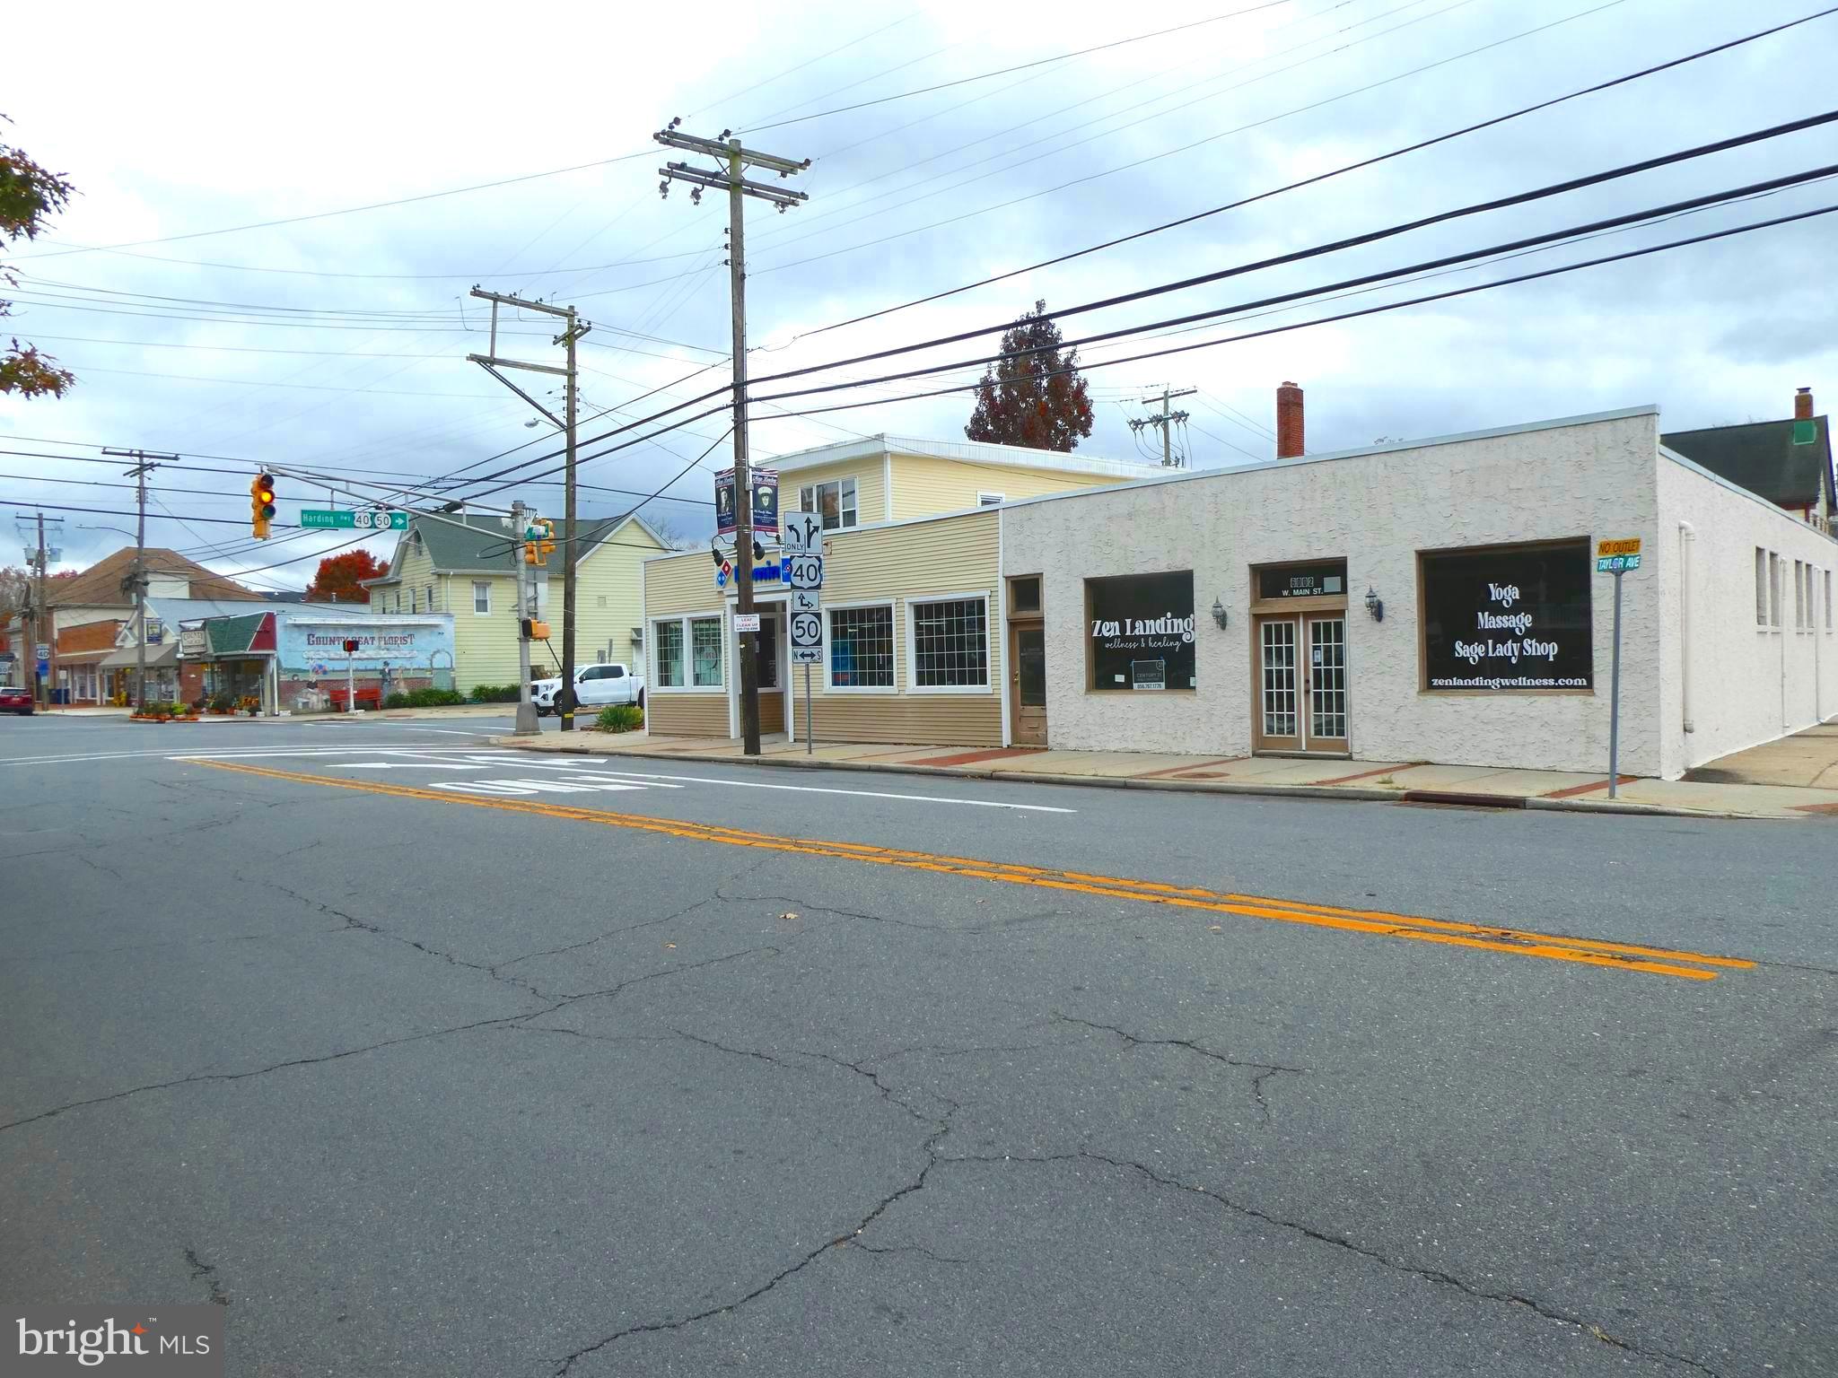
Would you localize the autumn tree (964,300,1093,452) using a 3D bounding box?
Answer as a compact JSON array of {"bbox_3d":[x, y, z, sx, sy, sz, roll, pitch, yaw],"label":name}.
[{"bbox_3d":[3.667,-6.520,44.861,6.300,14.329,6.300,-2,1,-42],"label":"autumn tree"}]

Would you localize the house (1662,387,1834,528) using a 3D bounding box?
[{"bbox_3d":[27.630,-5.193,47.351,10.000,10.302,7.000,0,2,43],"label":"house"}]

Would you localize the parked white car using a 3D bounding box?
[{"bbox_3d":[-12.650,0.043,50.090,5.880,1.920,2.060,-2,2,-45],"label":"parked white car"}]

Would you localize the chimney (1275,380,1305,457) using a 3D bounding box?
[{"bbox_3d":[9.615,-6.673,32.858,0.600,2.600,0.470,-2,1,-42],"label":"chimney"}]

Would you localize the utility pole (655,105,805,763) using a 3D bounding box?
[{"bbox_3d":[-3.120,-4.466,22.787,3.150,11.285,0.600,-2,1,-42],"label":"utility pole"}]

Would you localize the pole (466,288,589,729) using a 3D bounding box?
[{"bbox_3d":[-11.010,-4.865,35.611,3.100,12.200,1.900,-2,1,-42],"label":"pole"}]

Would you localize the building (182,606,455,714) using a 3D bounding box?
[{"bbox_3d":[-31.001,-1.298,65.493,8.600,4.750,15.500,-2,2,-44],"label":"building"}]

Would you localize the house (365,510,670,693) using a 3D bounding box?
[{"bbox_3d":[-21.149,-4.217,70.222,14.632,9.958,9.114,-2,1,-42],"label":"house"}]

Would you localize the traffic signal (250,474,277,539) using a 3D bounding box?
[{"bbox_3d":[-15.209,-4.236,29.600,0.420,1.480,0.600,-2,1,-42],"label":"traffic signal"}]

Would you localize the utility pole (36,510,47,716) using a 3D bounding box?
[{"bbox_3d":[-52.419,-4.609,75.916,0.420,11.867,0.420,-2,1,-42],"label":"utility pole"}]

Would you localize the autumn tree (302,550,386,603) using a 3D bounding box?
[{"bbox_3d":[-44.809,-5.047,99.885,8.500,11.832,8.500,-2,1,-42],"label":"autumn tree"}]

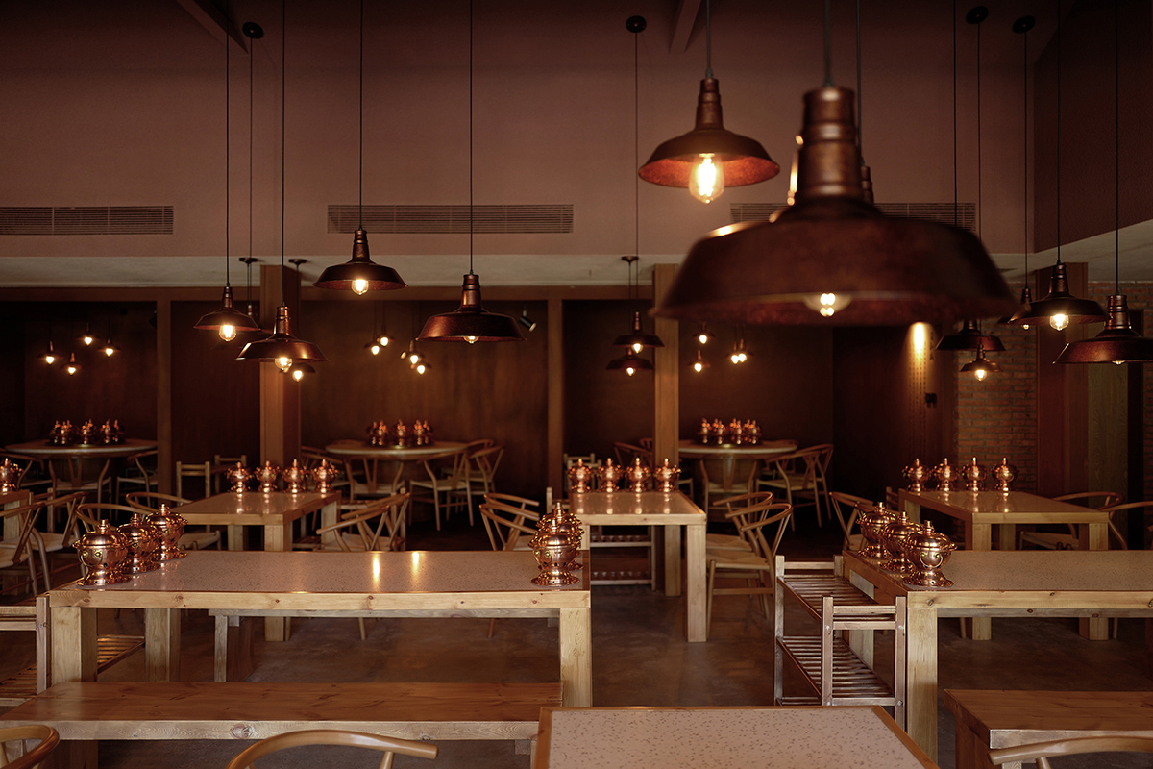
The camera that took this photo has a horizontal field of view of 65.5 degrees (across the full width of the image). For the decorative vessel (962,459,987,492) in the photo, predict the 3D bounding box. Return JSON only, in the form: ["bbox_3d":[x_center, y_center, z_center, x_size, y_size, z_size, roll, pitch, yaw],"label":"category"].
[{"bbox_3d":[2.896,0.663,6.495,0.193,0.247,0.193,0,-1,1],"label":"decorative vessel"}]

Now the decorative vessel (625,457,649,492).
[{"bbox_3d":[0.438,0.645,6.400,0.195,0.243,0.190,0,0,1],"label":"decorative vessel"}]

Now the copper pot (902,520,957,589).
[{"bbox_3d":[1.376,0.651,3.500,0.215,0.238,0.215,0,0,0],"label":"copper pot"}]

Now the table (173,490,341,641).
[{"bbox_3d":[-2.120,1.147,5.900,0.805,0.755,1.200,0,0,0],"label":"table"}]

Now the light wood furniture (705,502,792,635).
[{"bbox_3d":[1.080,1.126,5.680,0.560,0.750,0.560,0,0,1],"label":"light wood furniture"}]

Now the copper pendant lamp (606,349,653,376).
[{"bbox_3d":[0.411,-0.205,6.850,0.360,0.280,0.360,0,0,0],"label":"copper pendant lamp"}]

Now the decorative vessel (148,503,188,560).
[{"bbox_3d":[-1.851,0.651,4.030,0.215,0.238,0.215,0,0,0],"label":"decorative vessel"}]

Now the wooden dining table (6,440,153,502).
[{"bbox_3d":[-5.250,1.040,9.732,1.512,0.790,1.512,0,-1,0],"label":"wooden dining table"}]

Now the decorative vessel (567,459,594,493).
[{"bbox_3d":[0.031,0.651,6.410,0.215,0.238,0.215,0,0,0],"label":"decorative vessel"}]

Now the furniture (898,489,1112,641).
[{"bbox_3d":[2.755,1.136,5.880,0.800,0.752,1.200,0,0,1],"label":"furniture"}]

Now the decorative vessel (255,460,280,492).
[{"bbox_3d":[-2.199,0.657,6.400,0.195,0.228,0.190,0,0,1],"label":"decorative vessel"}]

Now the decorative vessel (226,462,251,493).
[{"bbox_3d":[-2.408,0.662,6.400,0.195,0.222,0.190,0,0,1],"label":"decorative vessel"}]

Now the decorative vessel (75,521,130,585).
[{"bbox_3d":[-1.865,0.651,3.535,0.215,0.238,0.215,0,0,0],"label":"decorative vessel"}]

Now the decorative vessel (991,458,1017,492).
[{"bbox_3d":[3.056,0.645,6.400,0.197,0.245,0.190,0,0,1],"label":"decorative vessel"}]

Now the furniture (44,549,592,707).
[{"bbox_3d":[-0.934,1.141,3.706,1.982,0.761,0.847,0,-1,1],"label":"furniture"}]

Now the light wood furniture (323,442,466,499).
[{"bbox_3d":[-1.927,1.038,9.601,1.502,0.790,1.502,0,-1,1],"label":"light wood furniture"}]

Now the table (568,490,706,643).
[{"bbox_3d":[0.367,1.162,5.983,0.827,0.761,1.304,0,-1,1],"label":"table"}]

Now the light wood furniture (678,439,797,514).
[{"bbox_3d":[1.634,1.040,9.720,1.512,0.790,1.512,0,-1,1],"label":"light wood furniture"}]

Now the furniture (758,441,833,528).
[{"bbox_3d":[2.090,1.000,8.680,0.550,0.760,0.530,0,0,-45],"label":"furniture"}]

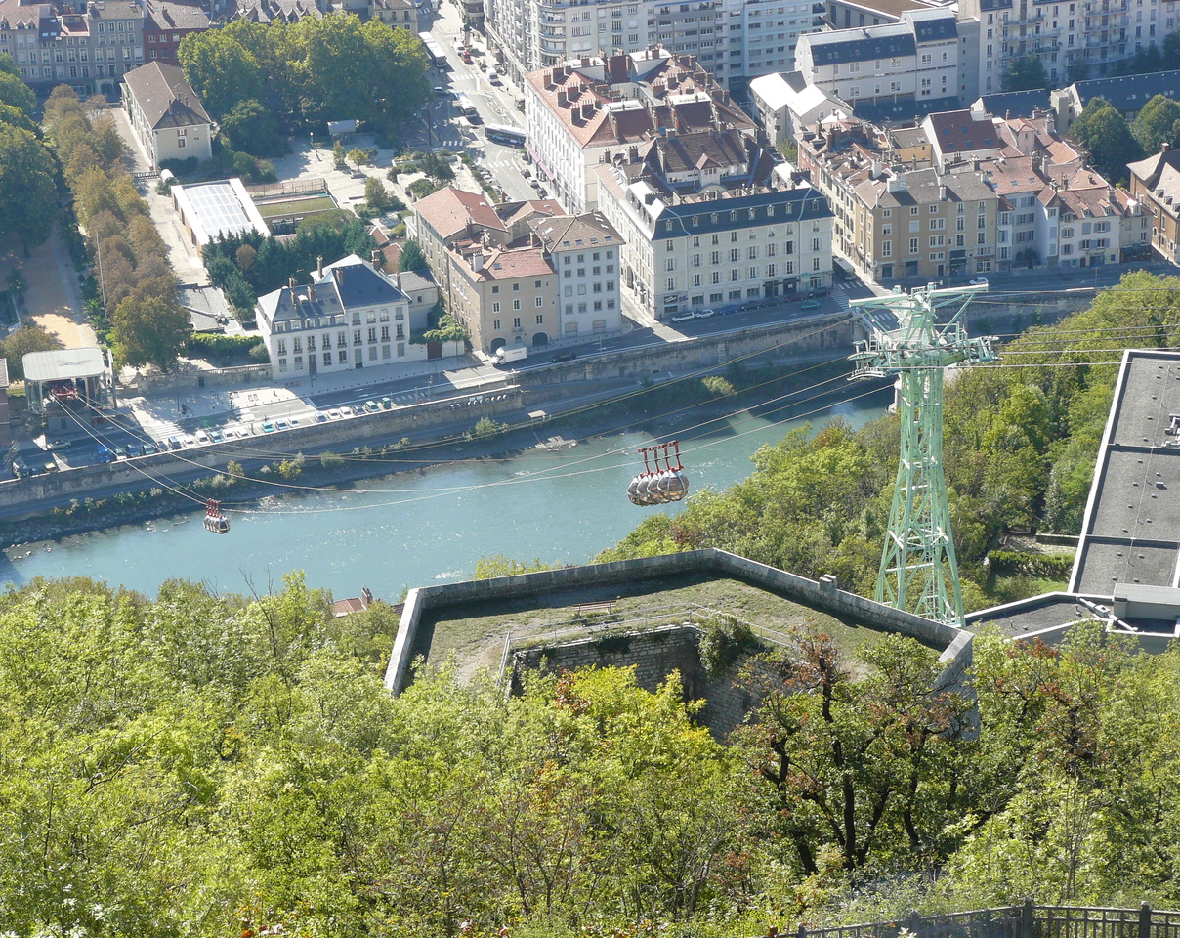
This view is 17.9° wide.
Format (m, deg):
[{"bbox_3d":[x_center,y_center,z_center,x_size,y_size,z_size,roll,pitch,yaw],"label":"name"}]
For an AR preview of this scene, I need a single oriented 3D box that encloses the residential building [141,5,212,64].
[{"bbox_3d":[-90.580,-93.620,826.540,14.400,19.500,13.000,-2,25,-1],"label":"residential building"}]

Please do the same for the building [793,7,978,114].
[{"bbox_3d":[63.240,-85.390,795.730,37.000,23.000,9.500,-8,26,-14],"label":"building"}]

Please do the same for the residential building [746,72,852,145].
[{"bbox_3d":[44.370,-75.690,789.890,16.000,11.300,22.500,-8,26,-14],"label":"residential building"}]

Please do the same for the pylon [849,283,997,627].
[{"bbox_3d":[19.990,-0.920,227.120,8.800,22.300,5.000,-7,25,-11],"label":"pylon"}]

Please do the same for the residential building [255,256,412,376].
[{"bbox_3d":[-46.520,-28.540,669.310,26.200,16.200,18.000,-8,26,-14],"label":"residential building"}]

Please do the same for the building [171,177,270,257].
[{"bbox_3d":[-71.190,-47.810,725.500,13.500,4.800,32.300,-8,26,-14],"label":"building"}]

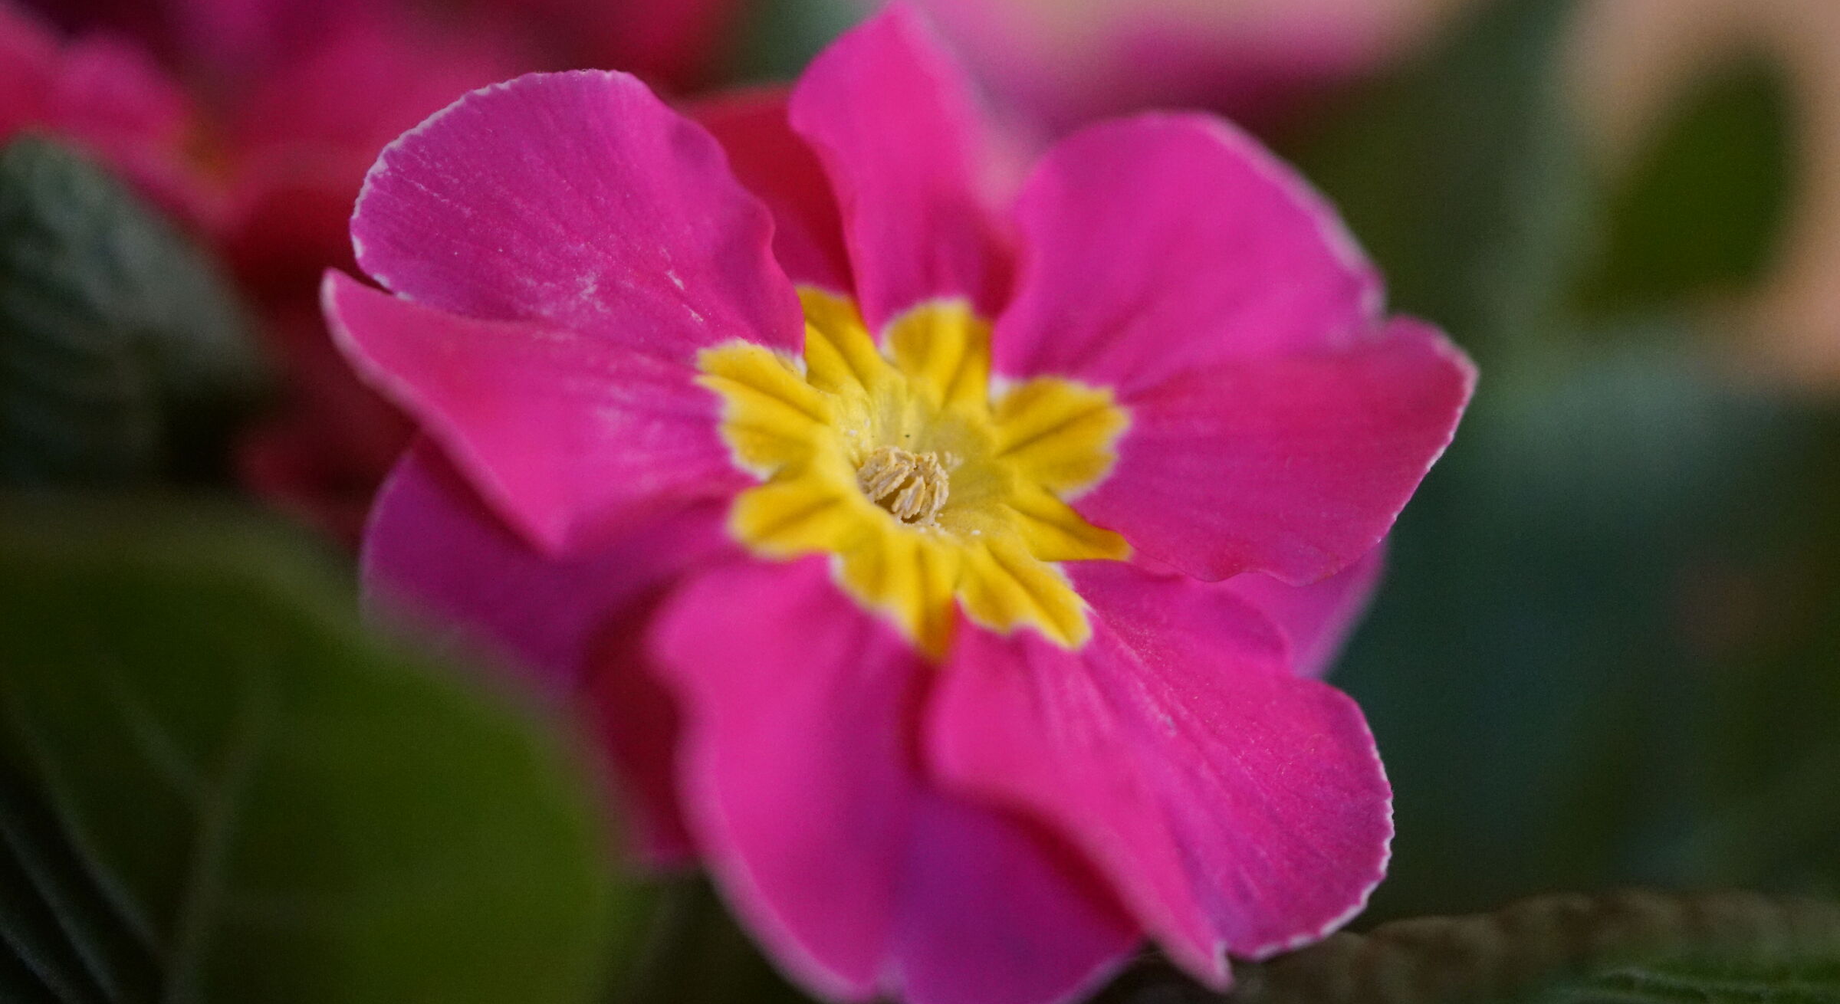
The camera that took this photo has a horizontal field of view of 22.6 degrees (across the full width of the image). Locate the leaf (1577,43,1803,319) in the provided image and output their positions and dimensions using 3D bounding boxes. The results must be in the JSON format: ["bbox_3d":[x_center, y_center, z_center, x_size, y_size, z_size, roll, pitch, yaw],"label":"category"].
[{"bbox_3d":[0.037,-0.014,0.215,0.007,0.014,0.004,29,-10,19],"label":"leaf"}]

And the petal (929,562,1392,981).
[{"bbox_3d":[0.010,0.010,0.178,0.013,0.018,0.006,-50,0,-23],"label":"petal"}]

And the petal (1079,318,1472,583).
[{"bbox_3d":[0.014,-0.002,0.181,0.018,0.004,0.011,-12,64,-19],"label":"petal"}]

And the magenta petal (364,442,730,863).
[{"bbox_3d":[-0.013,0.004,0.181,0.019,0.012,0.006,37,-15,4],"label":"magenta petal"}]

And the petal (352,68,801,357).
[{"bbox_3d":[-0.013,-0.011,0.180,0.018,0.012,0.005,19,-14,-4],"label":"petal"}]

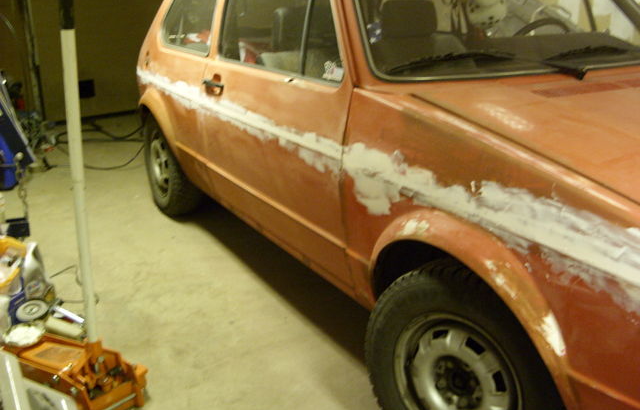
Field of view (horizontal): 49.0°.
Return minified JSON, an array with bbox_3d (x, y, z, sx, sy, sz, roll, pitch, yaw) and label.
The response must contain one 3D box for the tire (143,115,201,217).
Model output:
[{"bbox_3d":[-0.776,-0.224,3.716,0.168,0.575,0.575,-10,20,-27],"label":"tire"}]

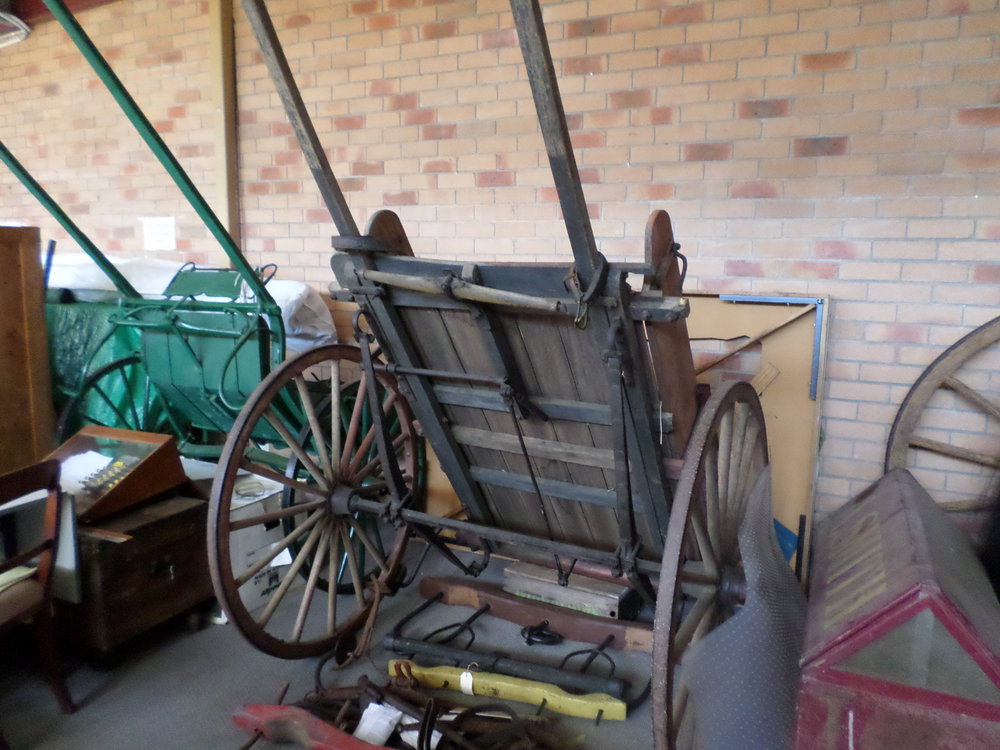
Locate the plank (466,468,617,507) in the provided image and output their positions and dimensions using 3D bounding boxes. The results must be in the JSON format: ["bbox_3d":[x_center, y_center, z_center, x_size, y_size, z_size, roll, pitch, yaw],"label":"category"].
[{"bbox_3d":[0.227,0.476,3.038,0.800,0.085,0.035,6,49,26],"label":"plank"}]

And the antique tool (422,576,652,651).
[{"bbox_3d":[0.185,1.032,3.096,1.240,0.090,0.105,6,10,26],"label":"antique tool"}]

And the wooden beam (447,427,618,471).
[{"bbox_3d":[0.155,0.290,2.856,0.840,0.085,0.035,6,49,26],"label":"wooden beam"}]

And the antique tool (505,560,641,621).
[{"bbox_3d":[0.305,0.991,3.318,0.585,0.110,0.145,6,10,29],"label":"antique tool"}]

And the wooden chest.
[{"bbox_3d":[-1.631,0.794,3.027,0.620,0.500,0.510,6,10,26],"label":"wooden chest"}]

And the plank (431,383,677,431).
[{"bbox_3d":[0.125,0.114,2.659,1.020,0.090,0.035,6,49,26],"label":"plank"}]

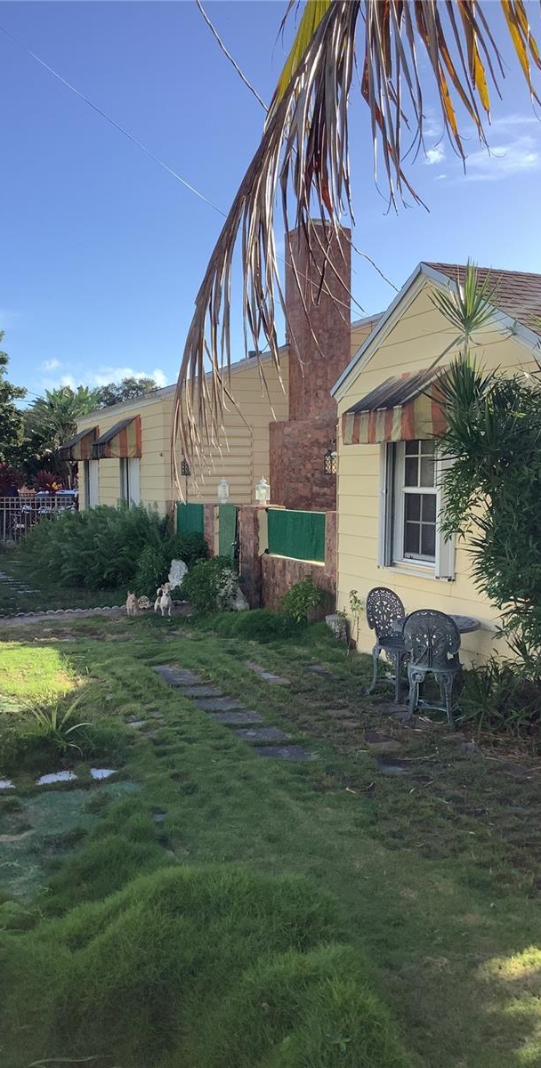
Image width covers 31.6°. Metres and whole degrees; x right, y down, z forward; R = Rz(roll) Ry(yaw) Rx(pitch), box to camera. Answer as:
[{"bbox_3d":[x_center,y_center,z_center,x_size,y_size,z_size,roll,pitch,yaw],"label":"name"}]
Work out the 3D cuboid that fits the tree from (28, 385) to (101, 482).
[{"bbox_3d":[-6.900,-2.531,32.000,2.700,4.700,2.700,0,4,0],"label":"tree"}]

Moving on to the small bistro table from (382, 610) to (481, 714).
[{"bbox_3d":[1.275,1.019,7.340,0.680,0.660,0.680,-1,4,-21],"label":"small bistro table"}]

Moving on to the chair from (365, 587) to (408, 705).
[{"bbox_3d":[1.050,0.899,7.820,0.420,0.840,0.470,-2,4,-31],"label":"chair"}]

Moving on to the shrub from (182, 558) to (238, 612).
[{"bbox_3d":[-0.820,0.627,12.850,0.780,0.760,0.800,-1,4,-21],"label":"shrub"}]

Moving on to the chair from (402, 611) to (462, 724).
[{"bbox_3d":[1.205,0.951,7.060,0.420,0.830,0.470,1,4,15],"label":"chair"}]

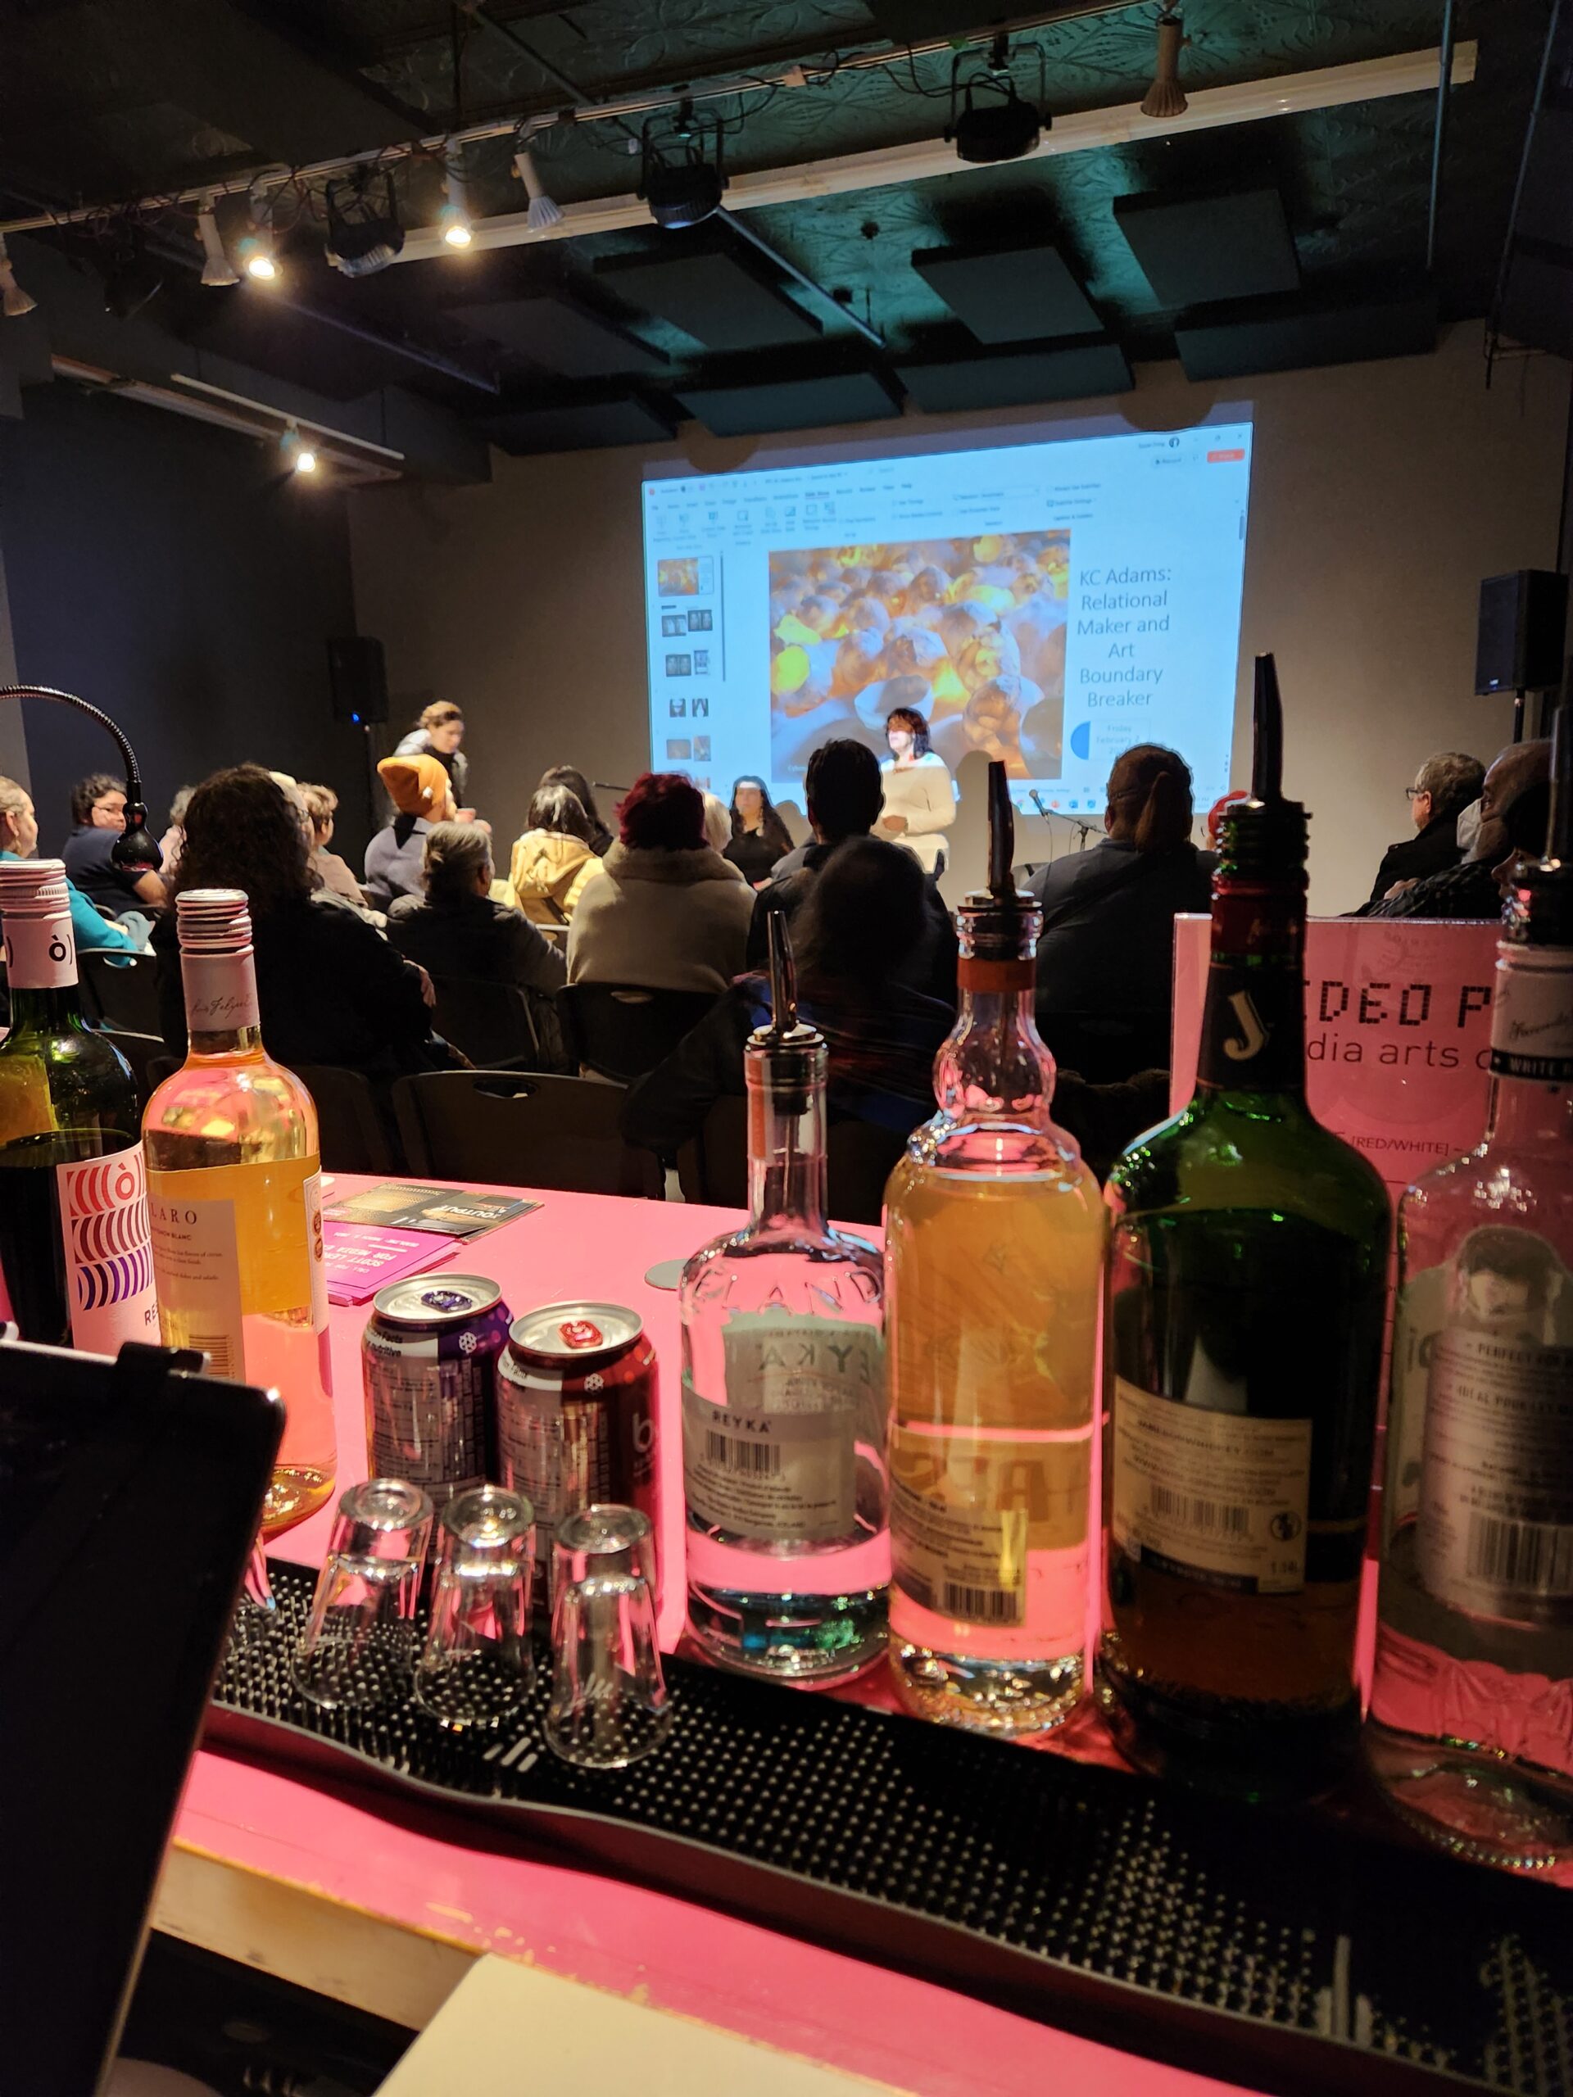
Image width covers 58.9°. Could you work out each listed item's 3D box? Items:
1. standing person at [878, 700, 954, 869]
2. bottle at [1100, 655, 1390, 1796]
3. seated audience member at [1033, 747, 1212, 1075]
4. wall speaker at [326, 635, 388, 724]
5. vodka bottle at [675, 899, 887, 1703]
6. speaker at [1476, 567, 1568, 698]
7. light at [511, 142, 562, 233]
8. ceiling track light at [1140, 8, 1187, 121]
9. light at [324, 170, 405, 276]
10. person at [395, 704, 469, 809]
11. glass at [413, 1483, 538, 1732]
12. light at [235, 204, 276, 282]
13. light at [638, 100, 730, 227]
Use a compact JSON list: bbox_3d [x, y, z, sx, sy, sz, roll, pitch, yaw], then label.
[{"bbox_3d":[0.699,-1.053,7.754,0.480,1.650,0.360,10,15,43],"label":"standing person"},{"bbox_3d":[0.159,0.061,0.484,0.094,0.377,0.094,6,12,30],"label":"bottle"},{"bbox_3d":[0.828,-0.013,3.300,0.560,1.365,0.850,2,11,12],"label":"seated audience member"},{"bbox_3d":[-2.812,-2.412,9.156,0.320,0.525,0.300,3,11,22],"label":"wall speaker"},{"bbox_3d":[-0.001,0.094,0.545,0.080,0.291,0.080,0,11,0],"label":"vodka bottle"},{"bbox_3d":[3.466,-1.948,6.577,0.300,0.525,0.320,-4,11,-14],"label":"speaker"},{"bbox_3d":[-0.663,-2.286,3.700,0.103,0.205,0.103,3,54,16],"label":"light"},{"bbox_3d":[0.840,-2.189,3.100,0.103,0.103,0.205,2,-30,14],"label":"ceiling track light"},{"bbox_3d":[-1.393,-2.724,4.602,0.250,0.290,0.210,3,11,22],"label":"light"},{"bbox_3d":[-1.594,-0.754,6.493,0.500,1.653,0.500,-10,15,-41],"label":"person"},{"bbox_3d":[-0.114,0.206,0.520,0.045,0.072,0.045,6,12,-1],"label":"glass"},{"bbox_3d":[-1.808,-2.745,4.745,0.125,0.235,0.155,-5,11,-21],"label":"light"},{"bbox_3d":[-0.300,-2.588,4.087,0.260,0.290,0.210,4,12,23],"label":"light"}]

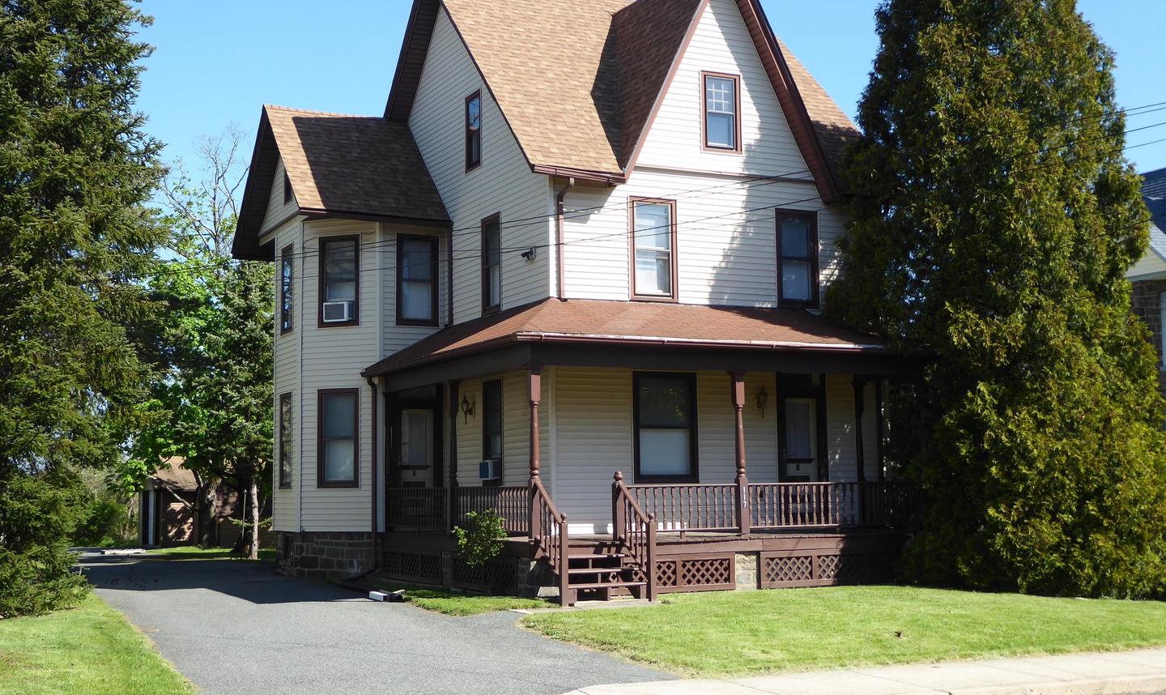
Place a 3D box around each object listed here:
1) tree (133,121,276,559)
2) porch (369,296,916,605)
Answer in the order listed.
[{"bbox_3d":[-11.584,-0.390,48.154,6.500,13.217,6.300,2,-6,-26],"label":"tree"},{"bbox_3d":[1.187,1.537,24.606,7.450,4.360,7.450,2,-6,-26],"label":"porch"}]

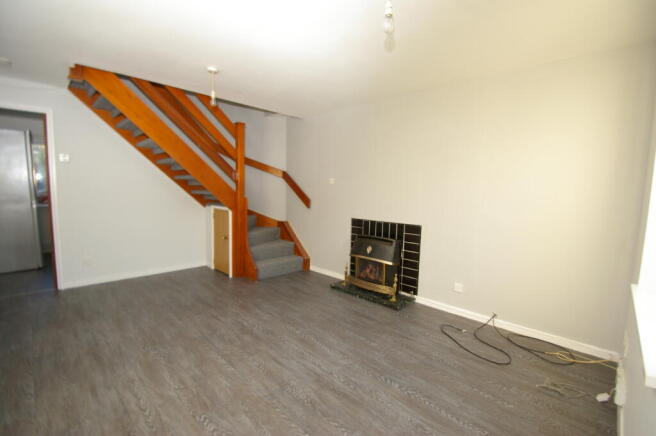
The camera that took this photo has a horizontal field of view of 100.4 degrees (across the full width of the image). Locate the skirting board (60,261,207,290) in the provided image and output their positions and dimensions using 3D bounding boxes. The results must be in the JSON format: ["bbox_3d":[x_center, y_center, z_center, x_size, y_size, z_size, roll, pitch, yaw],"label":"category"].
[{"bbox_3d":[-2.525,0.768,3.773,0.018,0.076,1.633,5,6,44],"label":"skirting board"}]

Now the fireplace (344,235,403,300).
[{"bbox_3d":[0.514,0.554,3.268,0.713,0.616,0.270,5,6,44],"label":"fireplace"}]

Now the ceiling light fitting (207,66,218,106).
[{"bbox_3d":[-1.060,-1.210,2.519,0.090,0.352,0.090,5,6,44],"label":"ceiling light fitting"}]

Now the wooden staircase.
[{"bbox_3d":[-1.618,-0.345,3.655,1.323,2.346,2.611,5,6,44],"label":"wooden staircase"}]

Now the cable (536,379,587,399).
[{"bbox_3d":[1.425,1.038,1.667,0.224,0.018,0.146,5,6,44],"label":"cable"}]

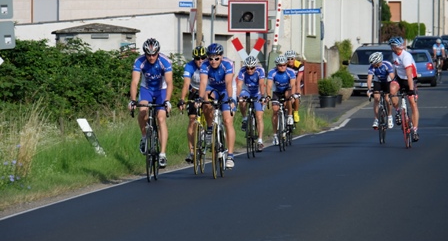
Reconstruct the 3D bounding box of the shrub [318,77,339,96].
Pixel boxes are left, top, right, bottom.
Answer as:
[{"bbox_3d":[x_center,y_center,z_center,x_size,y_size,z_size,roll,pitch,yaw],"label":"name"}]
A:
[{"bbox_3d":[2.969,-0.966,122.000,0.570,0.520,0.570,0,0,3],"label":"shrub"}]

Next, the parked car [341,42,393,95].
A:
[{"bbox_3d":[5.132,-1.688,145.000,1.880,1.740,4.550,0,0,3],"label":"parked car"}]

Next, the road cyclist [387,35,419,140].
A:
[{"bbox_3d":[3.087,-0.530,73.600,0.530,1.800,0.920,0,1,7],"label":"road cyclist"}]

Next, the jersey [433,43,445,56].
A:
[{"bbox_3d":[8.583,-2.818,171.200,0.480,0.470,0.450,0,1,5],"label":"jersey"}]

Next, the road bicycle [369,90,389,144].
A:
[{"bbox_3d":[2.890,-0.056,78.693,0.430,0.970,1.660,0,1,5],"label":"road bicycle"}]

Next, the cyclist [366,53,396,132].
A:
[{"bbox_3d":[2.800,-0.520,76.500,0.490,1.390,0.850,0,0,6],"label":"cyclist"}]

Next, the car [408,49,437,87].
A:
[{"bbox_3d":[7.500,-2.026,168.000,1.670,1.430,3.850,0,1,4],"label":"car"}]

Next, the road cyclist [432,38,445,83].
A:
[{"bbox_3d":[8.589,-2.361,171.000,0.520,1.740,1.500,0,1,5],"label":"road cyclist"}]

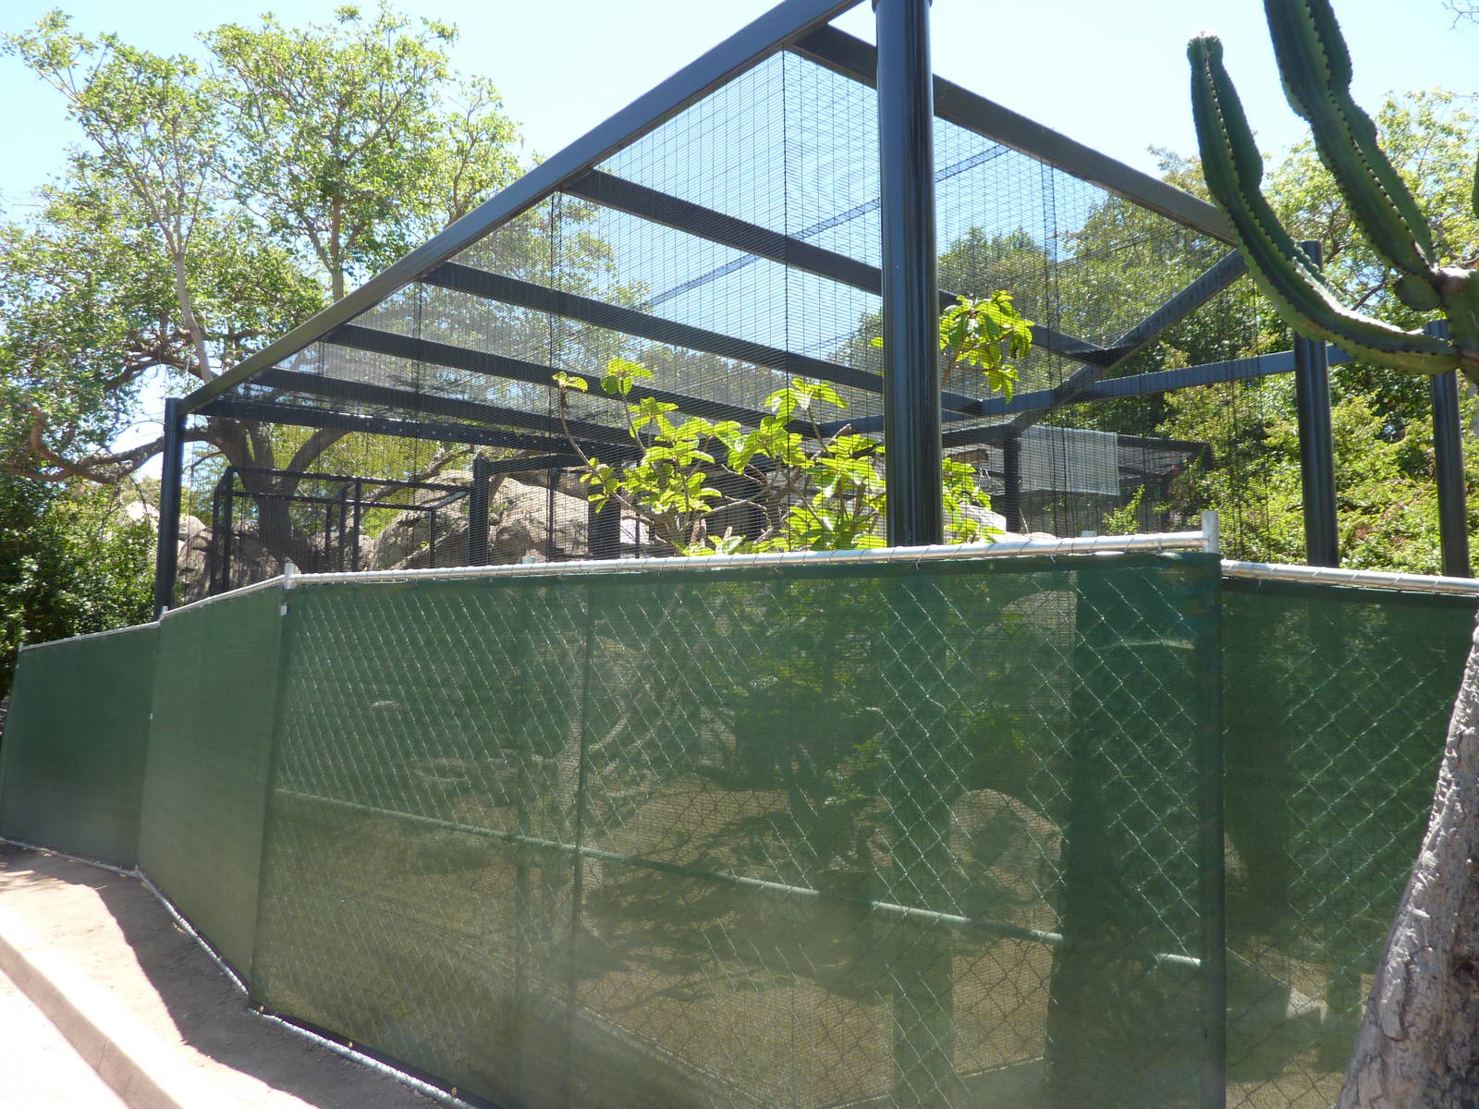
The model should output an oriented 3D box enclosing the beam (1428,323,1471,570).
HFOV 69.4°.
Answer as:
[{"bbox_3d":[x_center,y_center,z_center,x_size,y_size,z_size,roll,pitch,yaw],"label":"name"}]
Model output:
[{"bbox_3d":[5.320,0.574,7.880,0.170,4.700,0.170,-4,-8,34],"label":"beam"}]

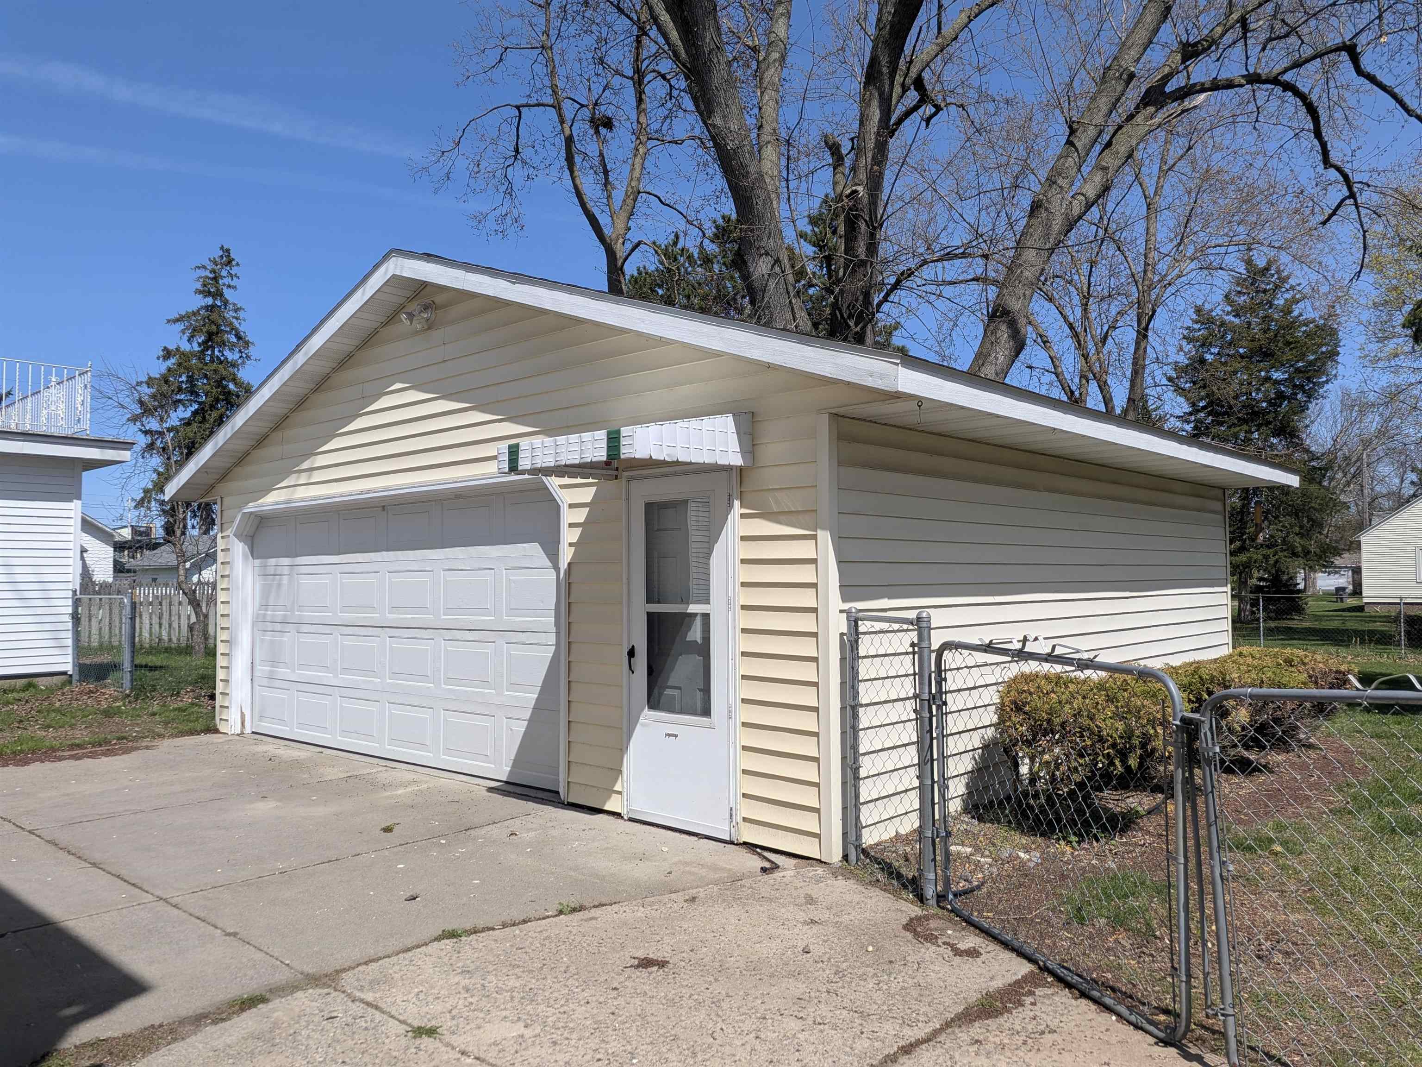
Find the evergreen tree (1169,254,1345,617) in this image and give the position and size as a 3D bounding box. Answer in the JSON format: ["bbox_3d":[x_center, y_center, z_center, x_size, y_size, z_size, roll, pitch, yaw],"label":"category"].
[{"bbox_3d":[19.383,-3.451,35.000,6.200,12.940,6.200,0,-3,0],"label":"evergreen tree"}]

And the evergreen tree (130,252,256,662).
[{"bbox_3d":[-17.160,-3.179,33.000,5.200,12.940,5.200,0,-3,0],"label":"evergreen tree"}]

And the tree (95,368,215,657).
[{"bbox_3d":[-9.978,-0.381,17.800,2.500,5.270,2.500,0,-3,0],"label":"tree"}]

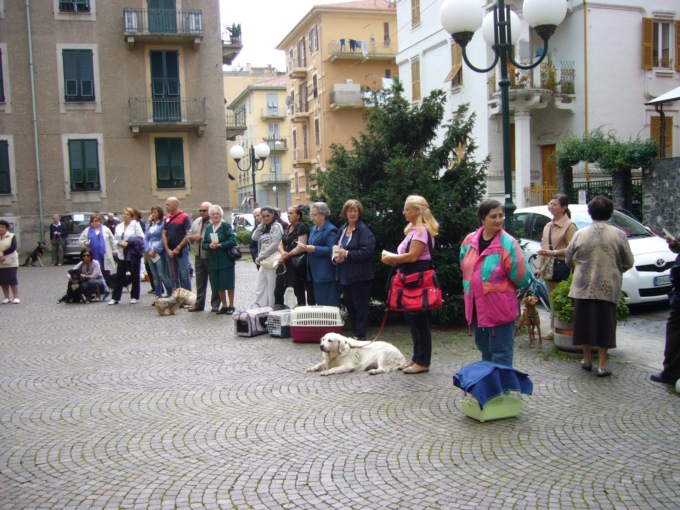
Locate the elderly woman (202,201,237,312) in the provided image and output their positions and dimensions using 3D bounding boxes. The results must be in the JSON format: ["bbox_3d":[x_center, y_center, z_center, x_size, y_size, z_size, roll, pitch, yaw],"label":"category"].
[{"bbox_3d":[-1.869,0.074,10.536,0.540,1.600,0.380,-2,4,1],"label":"elderly woman"}]

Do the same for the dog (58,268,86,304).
[{"bbox_3d":[-4.733,0.559,12.210,0.360,0.600,0.550,-4,5,-25],"label":"dog"}]

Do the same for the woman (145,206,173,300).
[{"bbox_3d":[-3.165,-0.016,11.987,0.460,1.650,0.400,0,5,27],"label":"woman"}]

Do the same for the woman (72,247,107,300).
[{"bbox_3d":[-4.445,0.377,12.298,0.600,0.930,0.680,-2,4,3],"label":"woman"}]

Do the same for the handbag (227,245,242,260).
[{"bbox_3d":[-1.602,-0.031,10.539,0.280,0.270,0.160,-3,4,-14],"label":"handbag"}]

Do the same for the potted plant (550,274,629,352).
[{"bbox_3d":[2.615,0.557,7.184,0.800,0.830,0.800,-2,4,0],"label":"potted plant"}]

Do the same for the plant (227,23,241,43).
[{"bbox_3d":[-4.040,-8.501,26.326,0.550,0.850,0.550,-2,4,0],"label":"plant"}]

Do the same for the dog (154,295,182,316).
[{"bbox_3d":[-2.598,0.759,10.475,0.460,0.300,0.180,-4,4,-21],"label":"dog"}]

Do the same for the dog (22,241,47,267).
[{"bbox_3d":[-9.439,-0.035,21.186,0.720,0.740,0.300,-1,5,17],"label":"dog"}]

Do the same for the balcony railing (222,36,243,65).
[{"bbox_3d":[-4.146,-7.962,26.767,0.900,1.100,1.500,-1,4,12],"label":"balcony railing"}]

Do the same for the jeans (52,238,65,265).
[{"bbox_3d":[-8.853,-0.156,21.622,0.400,0.900,0.270,-3,4,-17],"label":"jeans"}]

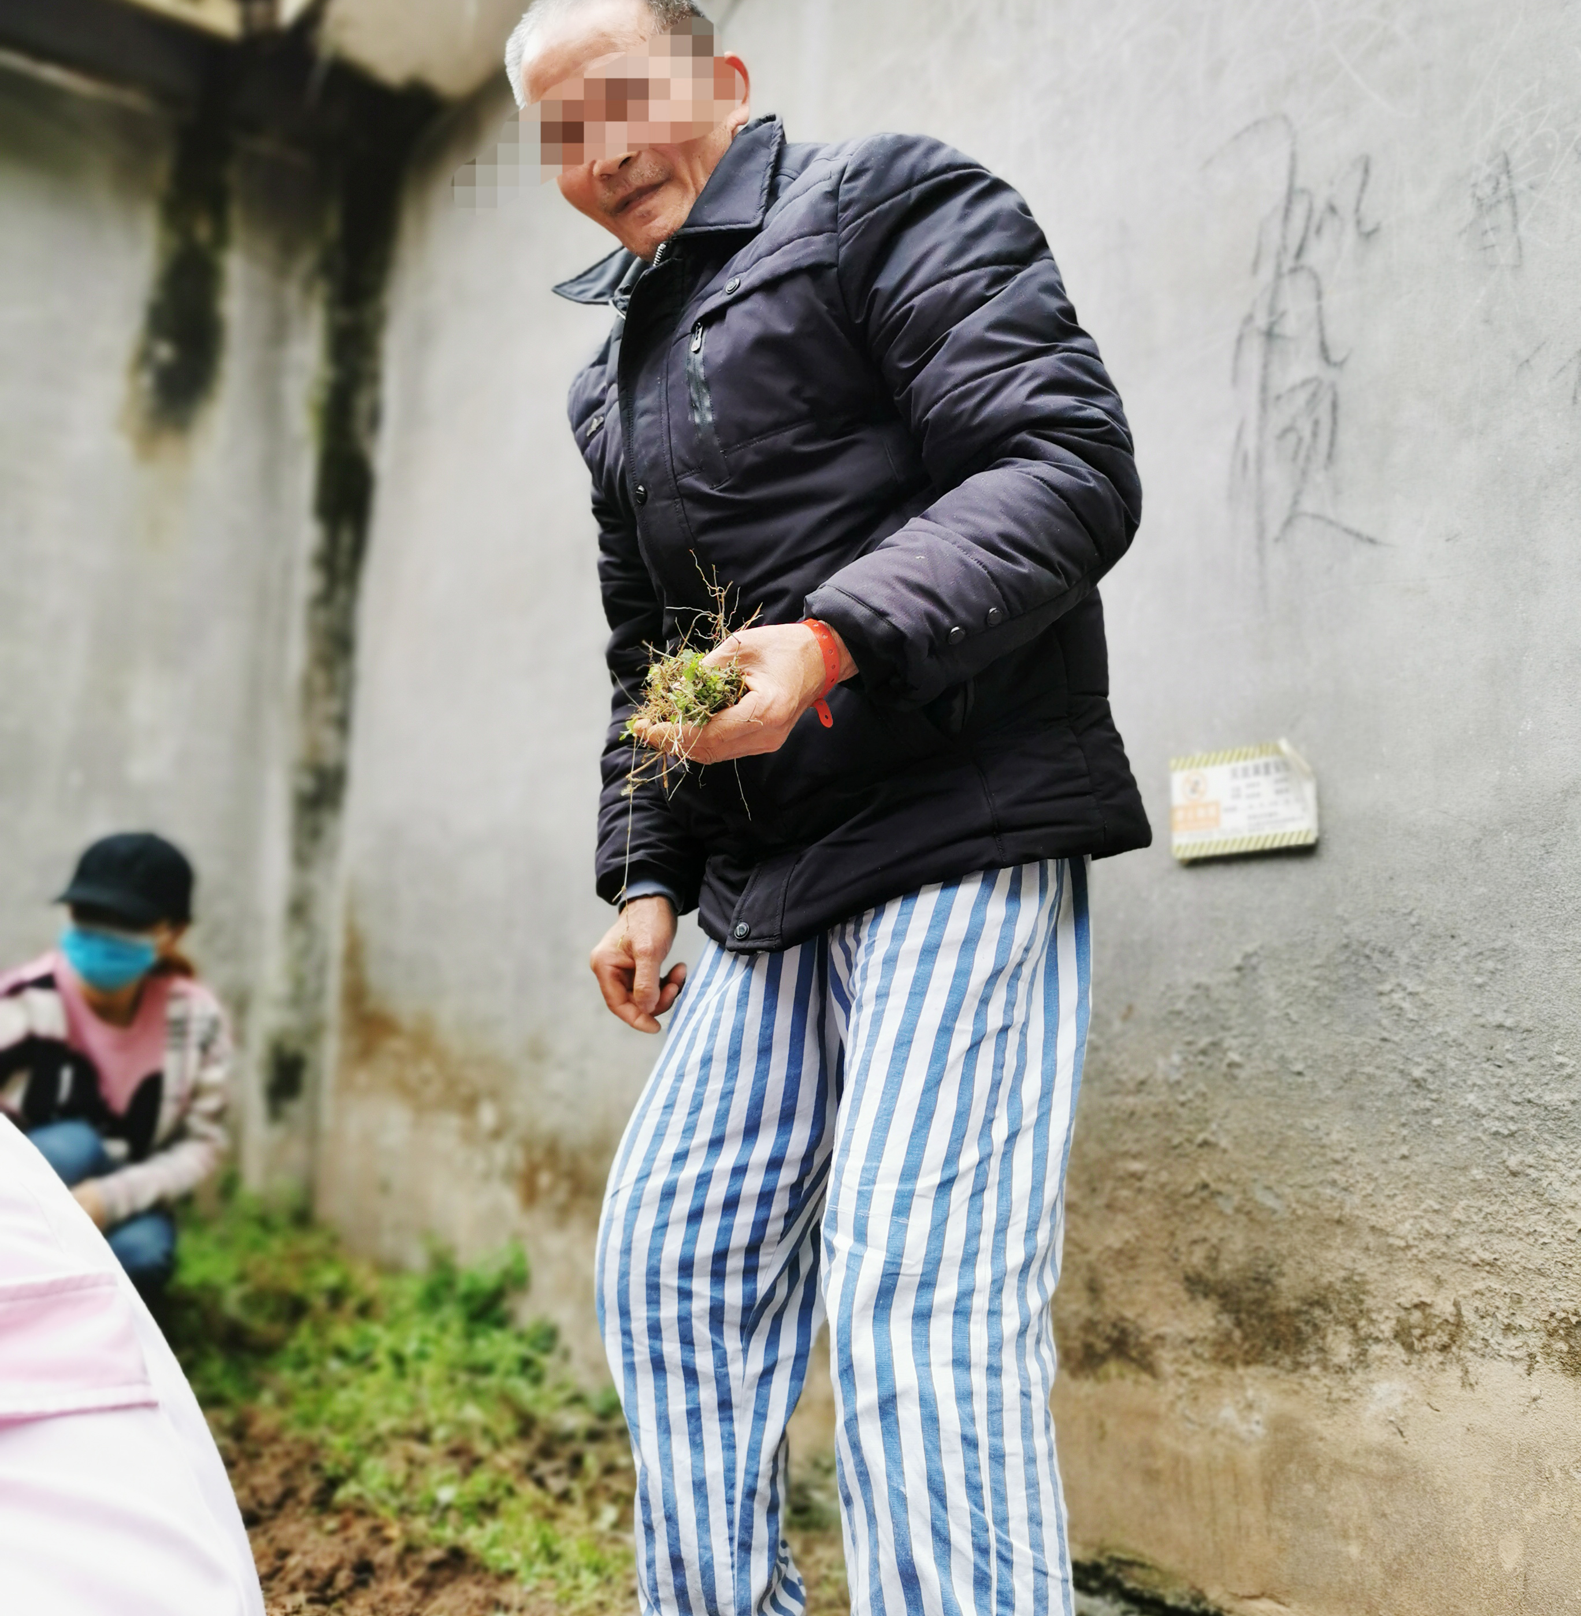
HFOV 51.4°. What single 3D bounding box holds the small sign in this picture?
[{"bbox_3d":[0.521,-0.008,1.886,0.018,0.121,0.192,10,-12,-38],"label":"small sign"}]

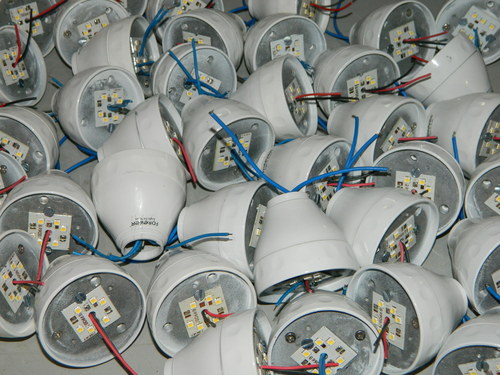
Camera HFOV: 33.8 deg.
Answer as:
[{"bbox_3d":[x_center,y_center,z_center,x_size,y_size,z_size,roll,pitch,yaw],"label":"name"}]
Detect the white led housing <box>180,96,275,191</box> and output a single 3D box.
[{"bbox_3d":[-0.023,-0.039,0.580,0.061,0.061,0.055,-24,46,-21],"label":"white led housing"}]

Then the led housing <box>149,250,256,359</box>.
[{"bbox_3d":[-0.033,0.060,0.469,0.060,0.060,0.055,-18,27,-15],"label":"led housing"}]

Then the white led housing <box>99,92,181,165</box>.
[{"bbox_3d":[-0.074,-0.025,0.569,0.055,0.061,0.061,-22,46,8],"label":"white led housing"}]

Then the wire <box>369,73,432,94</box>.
[{"bbox_3d":[0.105,-0.073,0.583,0.052,0.005,0.004,-11,5,33],"label":"wire"}]

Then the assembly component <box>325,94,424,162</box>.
[{"bbox_3d":[0.084,-0.040,0.579,0.061,0.061,0.055,-36,43,-29],"label":"assembly component"}]

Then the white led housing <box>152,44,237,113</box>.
[{"bbox_3d":[-0.043,-0.078,0.607,0.061,0.061,0.056,-8,20,-8],"label":"white led housing"}]

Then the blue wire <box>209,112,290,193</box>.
[{"bbox_3d":[-0.002,-0.019,0.481,0.066,0.004,0.008,46,55,-8],"label":"blue wire"}]

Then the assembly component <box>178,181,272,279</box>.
[{"bbox_3d":[-0.015,0.026,0.517,0.055,0.061,0.061,2,44,24],"label":"assembly component"}]

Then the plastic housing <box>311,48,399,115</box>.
[{"bbox_3d":[0.072,-0.079,0.608,0.061,0.061,0.056,-17,31,-16],"label":"plastic housing"}]

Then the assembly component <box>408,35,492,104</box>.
[{"bbox_3d":[0.150,-0.072,0.587,0.055,0.060,0.060,45,59,6],"label":"assembly component"}]

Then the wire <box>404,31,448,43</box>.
[{"bbox_3d":[0.128,-0.110,0.602,0.035,0.004,0.003,-6,41,34],"label":"wire"}]

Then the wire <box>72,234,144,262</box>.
[{"bbox_3d":[-0.083,0.034,0.484,0.042,0.018,0.012,-1,48,0],"label":"wire"}]

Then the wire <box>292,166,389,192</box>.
[{"bbox_3d":[0.053,-0.007,0.491,0.061,0.007,0.006,-13,-1,13],"label":"wire"}]

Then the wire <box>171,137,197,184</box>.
[{"bbox_3d":[-0.044,-0.018,0.555,0.004,0.037,0.004,4,38,46],"label":"wire"}]

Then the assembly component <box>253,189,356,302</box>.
[{"bbox_3d":[0.029,0.033,0.491,0.061,0.061,0.055,-10,68,-9],"label":"assembly component"}]

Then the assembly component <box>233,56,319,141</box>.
[{"bbox_3d":[0.012,-0.060,0.604,0.056,0.061,0.061,-14,40,26],"label":"assembly component"}]

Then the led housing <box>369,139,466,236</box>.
[{"bbox_3d":[0.112,-0.004,0.522,0.060,0.060,0.055,22,26,20],"label":"led housing"}]

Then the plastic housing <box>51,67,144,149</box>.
[{"bbox_3d":[-0.118,-0.058,0.601,0.056,0.061,0.061,9,41,42],"label":"plastic housing"}]

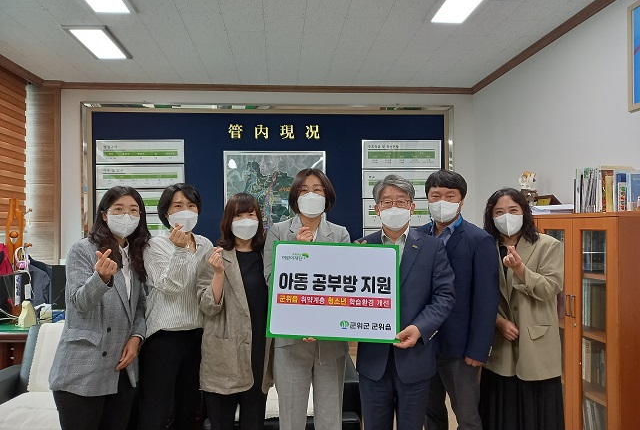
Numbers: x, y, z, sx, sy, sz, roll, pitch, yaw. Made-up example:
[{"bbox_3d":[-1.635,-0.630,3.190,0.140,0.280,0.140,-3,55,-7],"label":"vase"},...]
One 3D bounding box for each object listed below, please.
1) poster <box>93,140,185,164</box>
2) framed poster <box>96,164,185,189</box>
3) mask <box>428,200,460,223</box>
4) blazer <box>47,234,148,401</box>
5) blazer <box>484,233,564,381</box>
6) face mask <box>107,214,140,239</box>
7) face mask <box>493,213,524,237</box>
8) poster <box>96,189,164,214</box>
[{"bbox_3d":[-1.895,-0.669,4.901,0.903,0.251,0.030,0,-1,-5],"label":"poster"},{"bbox_3d":[-1.902,-0.401,4.902,0.904,0.252,0.025,-1,-1,-5],"label":"framed poster"},{"bbox_3d":[0.600,-0.015,2.230,0.142,0.112,0.090,-2,-1,22],"label":"mask"},{"bbox_3d":[-1.025,0.472,2.130,0.450,0.730,0.340,0,-1,-28],"label":"blazer"},{"bbox_3d":[0.990,0.442,2.310,0.450,0.720,0.300,-1,-1,20],"label":"blazer"},{"bbox_3d":[-0.900,0.053,2.120,0.140,0.120,0.090,3,-1,-27],"label":"face mask"},{"bbox_3d":[0.941,0.050,2.300,0.145,0.115,0.090,-1,-1,22],"label":"face mask"},{"bbox_3d":[-1.903,-0.140,4.899,0.906,0.255,0.025,-1,-1,-5],"label":"poster"}]

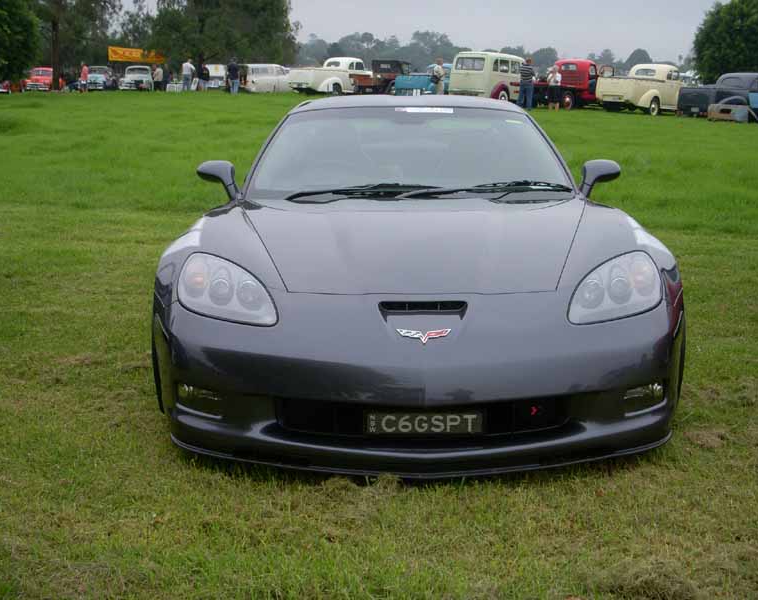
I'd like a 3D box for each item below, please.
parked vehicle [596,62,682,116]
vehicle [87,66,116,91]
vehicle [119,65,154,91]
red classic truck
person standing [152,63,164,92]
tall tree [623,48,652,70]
[{"bbox_3d":[9.508,-7.314,36.925,4.800,1.720,1.750,-11,17,-43],"label":"parked vehicle"},{"bbox_3d":[-17.059,-13.616,66.513,1.700,1.550,4.400,-1,12,-6],"label":"vehicle"},{"bbox_3d":[-14.947,-13.820,67.094,1.720,1.560,4.400,-1,12,-6],"label":"vehicle"},{"bbox_3d":[7.391,-8.250,41.420,1.950,1.850,5.200,12,17,44],"label":"red classic truck"},{"bbox_3d":[-12.962,-13.091,63.671,0.420,1.730,0.500,-2,12,-8],"label":"person standing"},{"bbox_3d":[69.770,-64.009,293.094,7.700,7.500,7.700,0,12,0],"label":"tall tree"}]

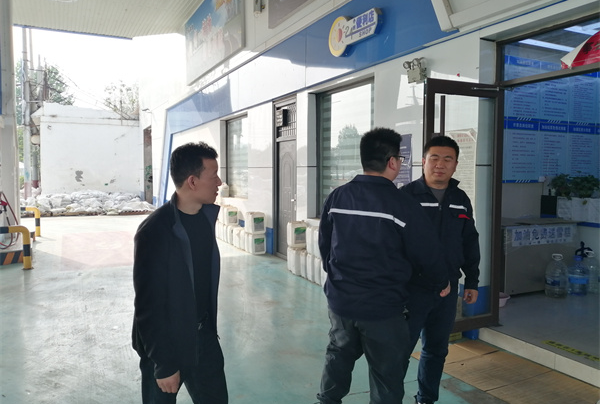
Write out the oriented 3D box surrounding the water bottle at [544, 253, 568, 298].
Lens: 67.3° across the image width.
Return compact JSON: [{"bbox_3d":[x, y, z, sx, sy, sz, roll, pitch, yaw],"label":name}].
[{"bbox_3d":[2.945,0.833,5.150,0.255,0.460,0.255,-1,4,-27],"label":"water bottle"}]

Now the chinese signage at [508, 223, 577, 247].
[{"bbox_3d":[2.804,0.384,5.222,1.200,0.220,0.012,-1,4,-27],"label":"chinese signage"}]

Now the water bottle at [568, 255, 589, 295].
[{"bbox_3d":[3.199,0.839,5.154,0.205,0.430,0.205,-2,4,-28],"label":"water bottle"}]

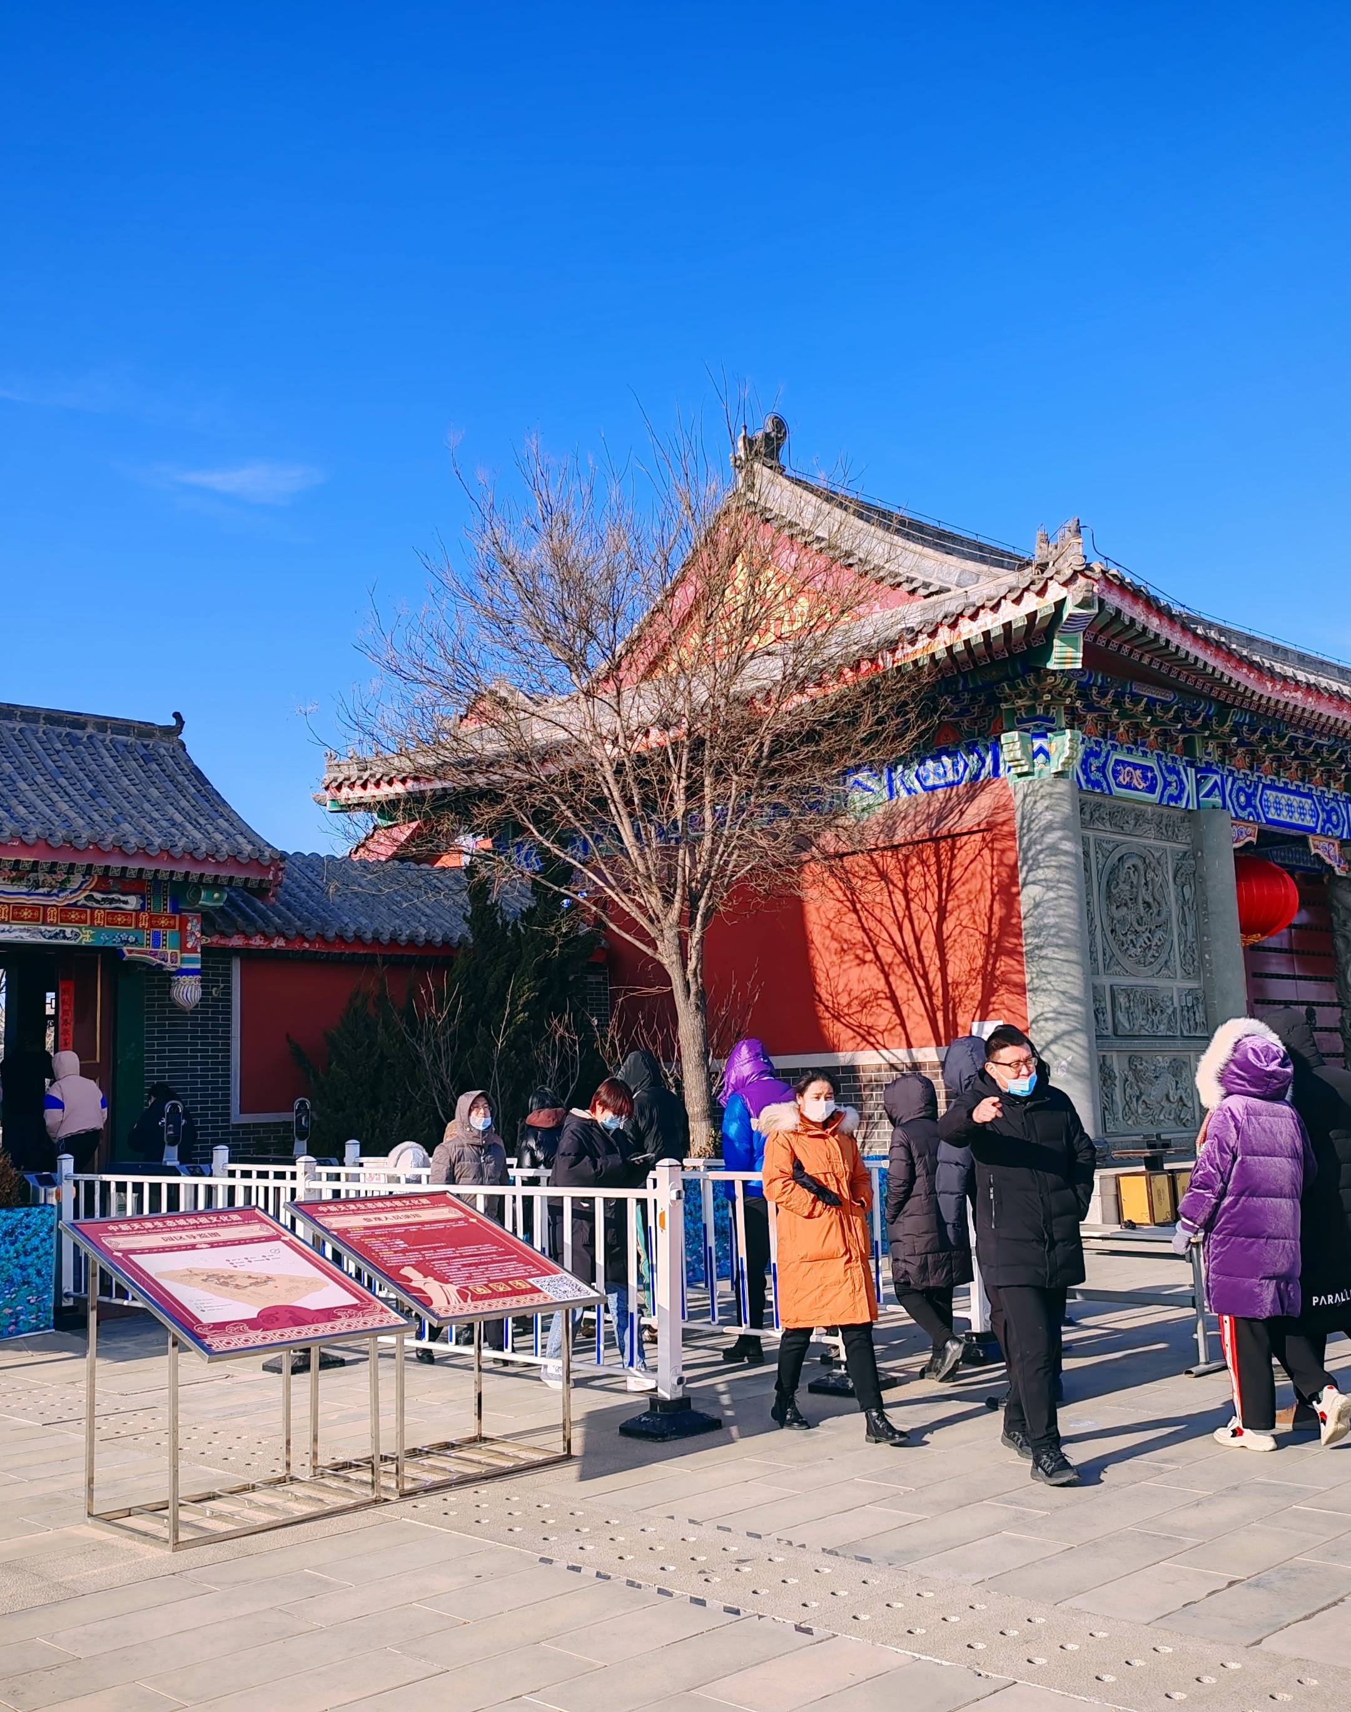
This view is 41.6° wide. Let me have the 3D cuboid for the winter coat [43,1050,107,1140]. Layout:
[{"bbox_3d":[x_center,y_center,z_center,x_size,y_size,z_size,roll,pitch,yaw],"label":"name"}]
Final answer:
[{"bbox_3d":[-5.797,2.308,17.200,0.420,0.880,0.620,-9,-11,44],"label":"winter coat"}]

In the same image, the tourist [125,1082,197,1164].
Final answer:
[{"bbox_3d":[-4.660,2.816,16.099,0.500,1.540,0.550,-4,-8,15],"label":"tourist"}]

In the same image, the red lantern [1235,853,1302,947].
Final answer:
[{"bbox_3d":[7.915,0.591,24.581,1.400,1.200,1.400,-10,-11,44],"label":"red lantern"}]

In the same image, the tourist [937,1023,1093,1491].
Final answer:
[{"bbox_3d":[1.375,1.552,7.080,0.560,1.720,0.450,1,-8,-18],"label":"tourist"}]

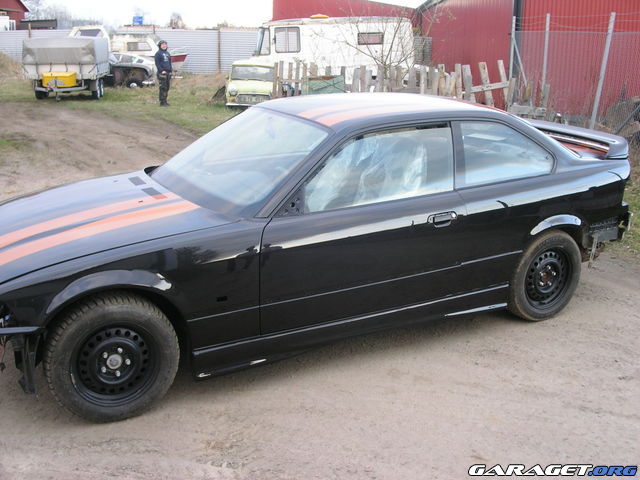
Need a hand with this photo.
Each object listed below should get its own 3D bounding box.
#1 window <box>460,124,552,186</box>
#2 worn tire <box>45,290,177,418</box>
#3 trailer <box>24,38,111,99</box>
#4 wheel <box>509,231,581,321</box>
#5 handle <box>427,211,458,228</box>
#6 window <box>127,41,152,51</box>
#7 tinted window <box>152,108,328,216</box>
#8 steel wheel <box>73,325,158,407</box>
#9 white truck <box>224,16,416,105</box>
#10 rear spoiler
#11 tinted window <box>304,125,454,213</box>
[{"bbox_3d":[1.092,-0.523,4.154,0.720,0.390,0.060,-8,-10,-27],"label":"window"},{"bbox_3d":[-0.984,0.561,3.300,0.625,0.625,0.205,-10,20,-32],"label":"worn tire"},{"bbox_3d":[-7.488,-5.101,20.727,2.000,1.850,4.200,-2,16,-9],"label":"trailer"},{"bbox_3d":[1.402,0.222,4.538,0.625,0.625,0.205,-8,19,-27],"label":"wheel"},{"bbox_3d":[0.671,-0.113,3.853,0.210,0.090,0.050,-8,19,-27],"label":"handle"},{"bbox_3d":[-7.193,-7.711,28.000,1.000,0.360,0.060,-1,16,-5],"label":"window"},{"bbox_3d":[-0.479,-0.503,4.091,0.760,0.130,1.380,-39,30,-14],"label":"tinted window"},{"bbox_3d":[-0.979,0.564,3.292,0.410,0.410,0.180,-10,20,-32],"label":"steel wheel"},{"bbox_3d":[0.143,-5.915,22.686,5.600,2.470,2.100,-3,16,-12],"label":"white truck"},{"bbox_3d":[1.670,-0.770,5.216,0.300,0.160,1.320,-8,19,-27],"label":"rear spoiler"},{"bbox_3d":[0.332,-0.399,3.759,1.070,0.420,0.070,-8,-10,-27],"label":"tinted window"}]

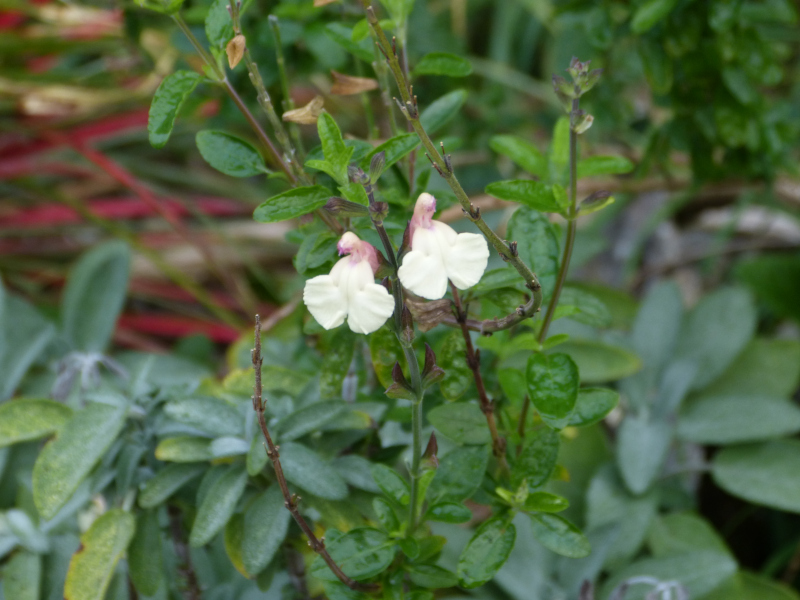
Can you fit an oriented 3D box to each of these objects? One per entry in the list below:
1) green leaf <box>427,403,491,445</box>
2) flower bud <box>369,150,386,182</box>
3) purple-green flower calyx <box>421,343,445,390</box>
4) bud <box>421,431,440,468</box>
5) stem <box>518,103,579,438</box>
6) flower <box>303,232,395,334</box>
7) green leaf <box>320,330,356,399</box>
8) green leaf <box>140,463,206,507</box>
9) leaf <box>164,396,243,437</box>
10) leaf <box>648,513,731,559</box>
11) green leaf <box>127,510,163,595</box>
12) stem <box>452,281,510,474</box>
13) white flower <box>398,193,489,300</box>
[{"bbox_3d":[0.017,0.036,1.035,0.020,0.004,0.013,7,66,3],"label":"green leaf"},{"bbox_3d":[-0.006,-0.039,1.040,0.004,0.010,0.004,9,11,0],"label":"flower bud"},{"bbox_3d":[0.009,0.017,0.955,0.006,0.011,0.006,-2,18,-37],"label":"purple-green flower calyx"},{"bbox_3d":[0.008,0.042,1.000,0.005,0.010,0.005,5,7,-30],"label":"bud"},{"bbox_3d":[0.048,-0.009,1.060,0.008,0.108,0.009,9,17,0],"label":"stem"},{"bbox_3d":[-0.014,-0.004,0.945,0.022,0.024,0.018,8,23,20],"label":"flower"},{"bbox_3d":[-0.018,0.018,1.050,0.011,0.021,0.005,4,6,1],"label":"green leaf"},{"bbox_3d":[-0.067,0.055,1.060,0.024,0.004,0.009,-30,49,-25],"label":"green leaf"},{"bbox_3d":[-0.059,0.035,1.080,0.025,0.005,0.011,13,37,-19],"label":"leaf"},{"bbox_3d":[0.095,0.082,1.180,0.031,0.006,0.027,-3,54,-9],"label":"leaf"},{"bbox_3d":[-0.075,0.075,1.060,0.010,0.026,0.005,-2,-23,-7],"label":"green leaf"},{"bbox_3d":[0.023,0.022,1.020,0.005,0.056,0.005,-16,0,0],"label":"stem"},{"bbox_3d":[0.012,-0.015,1.000,0.025,0.029,0.021,-1,12,-12],"label":"white flower"}]

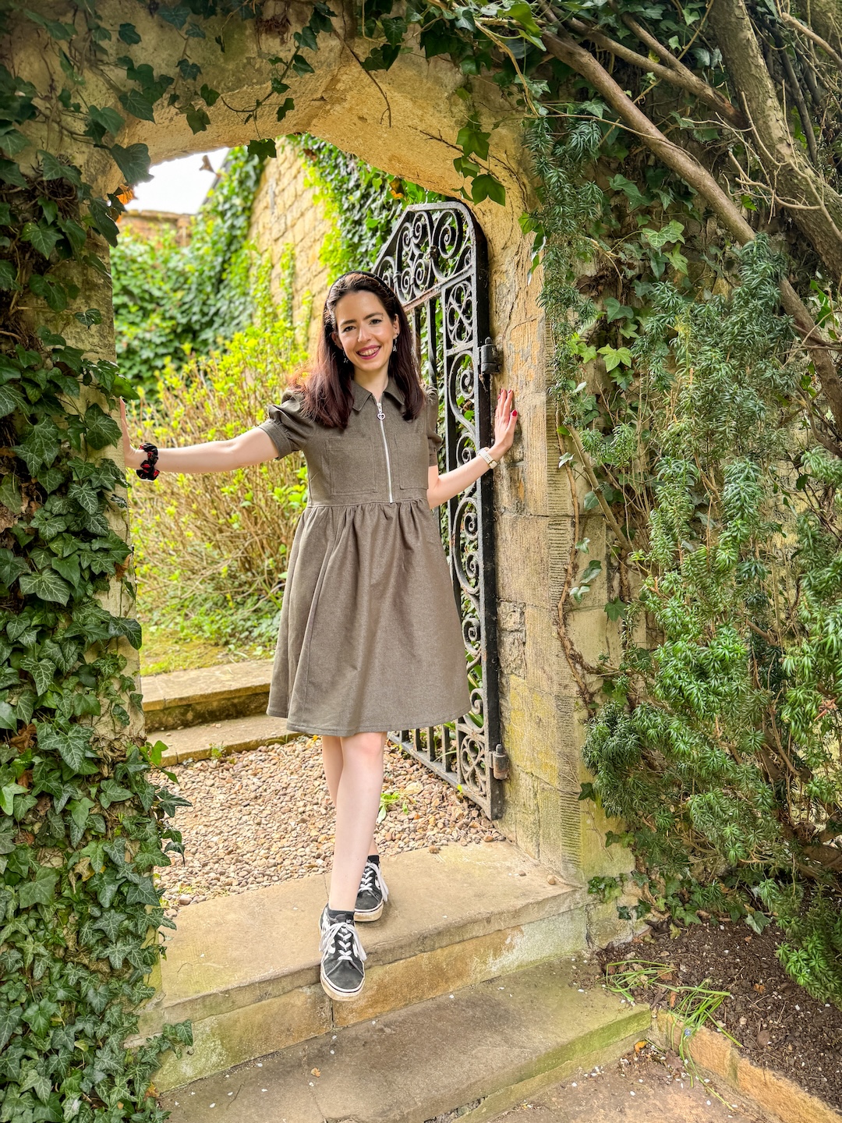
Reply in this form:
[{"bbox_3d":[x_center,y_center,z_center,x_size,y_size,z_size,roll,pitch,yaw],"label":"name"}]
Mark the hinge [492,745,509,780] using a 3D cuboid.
[{"bbox_3d":[0.248,0.622,2.420,0.055,0.105,0.055,-2,5,0],"label":"hinge"}]

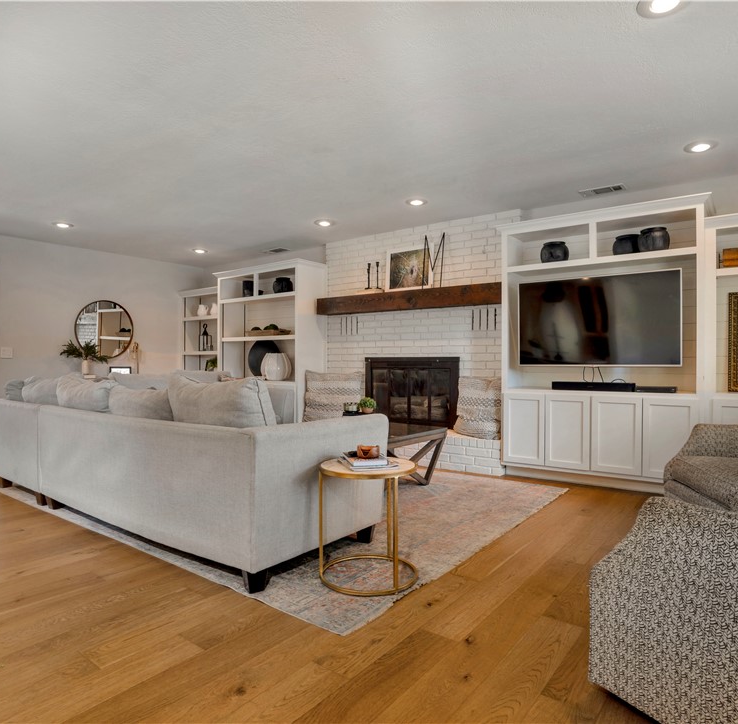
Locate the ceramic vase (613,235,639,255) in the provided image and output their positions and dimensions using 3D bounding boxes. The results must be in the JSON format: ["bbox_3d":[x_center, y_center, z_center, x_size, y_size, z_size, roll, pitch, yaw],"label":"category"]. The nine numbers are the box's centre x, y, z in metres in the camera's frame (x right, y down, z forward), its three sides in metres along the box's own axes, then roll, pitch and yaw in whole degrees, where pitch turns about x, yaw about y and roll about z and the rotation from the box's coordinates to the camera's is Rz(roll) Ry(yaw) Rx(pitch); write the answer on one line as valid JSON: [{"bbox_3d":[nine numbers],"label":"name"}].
[{"bbox_3d":[2.195,-0.980,4.095,0.235,0.190,0.235,0,0,35],"label":"ceramic vase"}]

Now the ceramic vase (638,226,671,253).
[{"bbox_3d":[2.342,-0.985,3.965,0.228,0.205,0.228,0,0,35],"label":"ceramic vase"}]

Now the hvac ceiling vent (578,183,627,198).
[{"bbox_3d":[2.056,-1.507,4.246,0.352,0.020,0.150,0,0,35],"label":"hvac ceiling vent"}]

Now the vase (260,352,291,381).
[{"bbox_3d":[-1.233,0.060,6.460,0.400,0.355,0.400,0,0,0],"label":"vase"}]

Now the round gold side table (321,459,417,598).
[{"bbox_3d":[-0.004,0.770,2.346,0.470,0.540,0.470,0,0,0],"label":"round gold side table"}]

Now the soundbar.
[{"bbox_3d":[1.929,0.213,4.153,0.650,0.068,0.100,0,0,35],"label":"soundbar"}]

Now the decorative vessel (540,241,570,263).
[{"bbox_3d":[1.700,-0.995,4.415,0.245,0.190,0.245,0,0,35],"label":"decorative vessel"}]

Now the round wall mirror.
[{"bbox_3d":[-3.631,-0.442,6.640,0.030,0.790,0.780,0,0,38],"label":"round wall mirror"}]

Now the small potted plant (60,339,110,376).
[{"bbox_3d":[-3.673,-0.058,6.253,0.400,0.480,0.530,0,0,38],"label":"small potted plant"}]

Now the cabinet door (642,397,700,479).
[{"bbox_3d":[2.349,0.614,3.760,0.370,0.650,0.022,0,0,35],"label":"cabinet door"}]

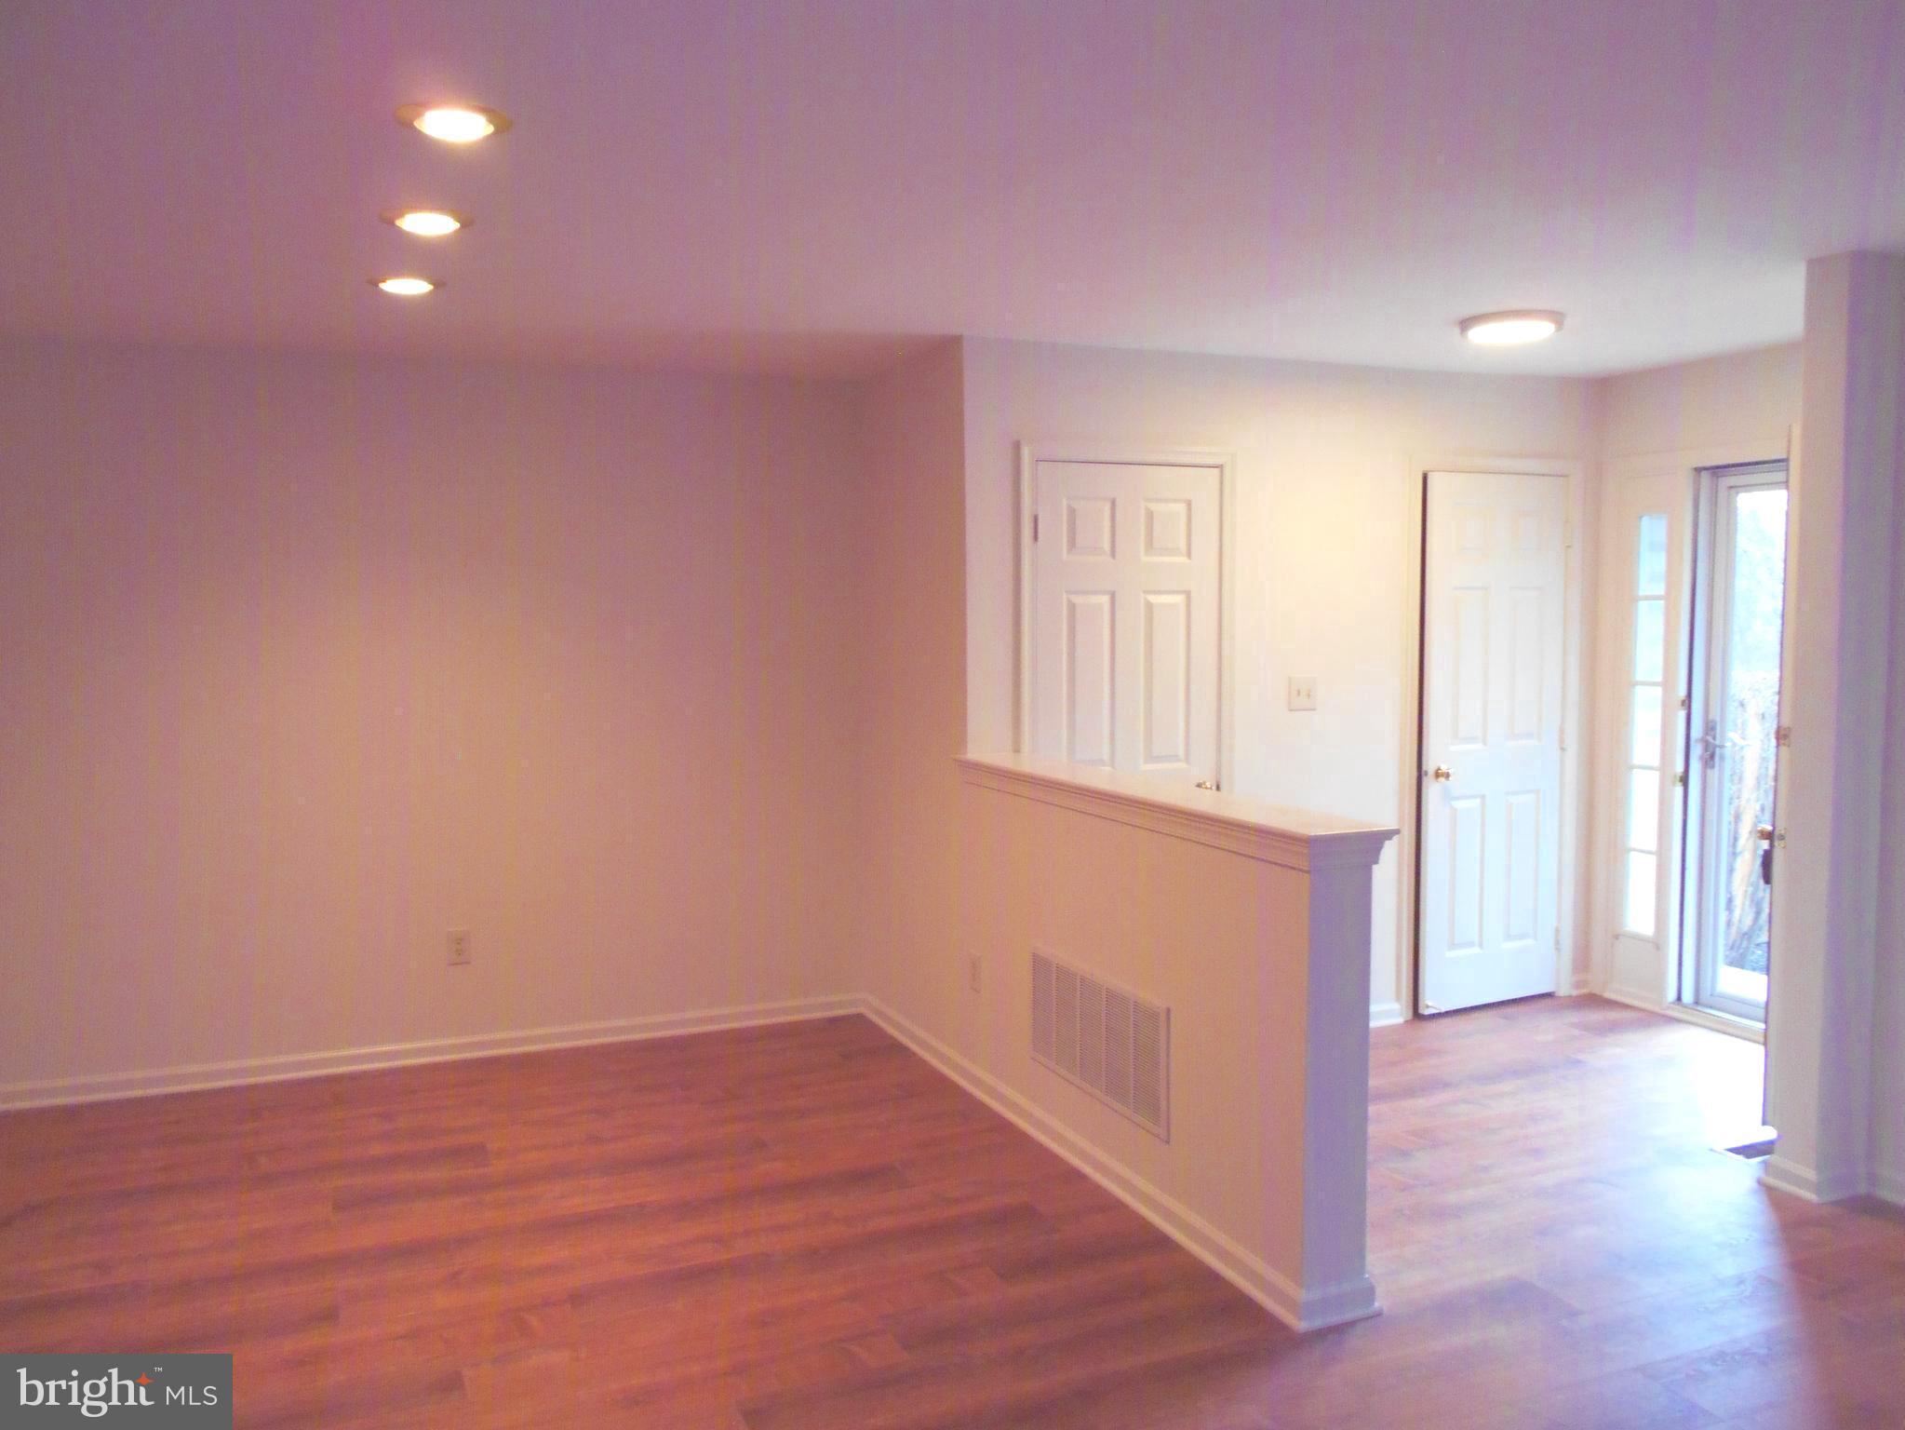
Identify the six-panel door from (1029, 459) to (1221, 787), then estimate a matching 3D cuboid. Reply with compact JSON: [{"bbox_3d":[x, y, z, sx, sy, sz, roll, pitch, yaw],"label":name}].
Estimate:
[{"bbox_3d":[0.605,0.173,4.845,0.715,2.025,0.050,-2,4,-23],"label":"six-panel door"}]

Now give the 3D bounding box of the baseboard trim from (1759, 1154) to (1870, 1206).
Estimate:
[{"bbox_3d":[2.290,1.224,3.814,0.180,0.080,0.174,-2,4,-23],"label":"baseboard trim"}]

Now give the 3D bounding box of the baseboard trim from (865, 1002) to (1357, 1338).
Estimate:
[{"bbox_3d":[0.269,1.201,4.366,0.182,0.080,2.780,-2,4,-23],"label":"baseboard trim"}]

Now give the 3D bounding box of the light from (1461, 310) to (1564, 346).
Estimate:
[{"bbox_3d":[1.708,-1.173,4.369,0.295,0.050,0.295,-2,4,-23],"label":"light"}]

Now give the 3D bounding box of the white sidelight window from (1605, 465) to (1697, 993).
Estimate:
[{"bbox_3d":[2.636,0.091,5.425,0.050,2.003,0.362,-2,4,-23],"label":"white sidelight window"}]

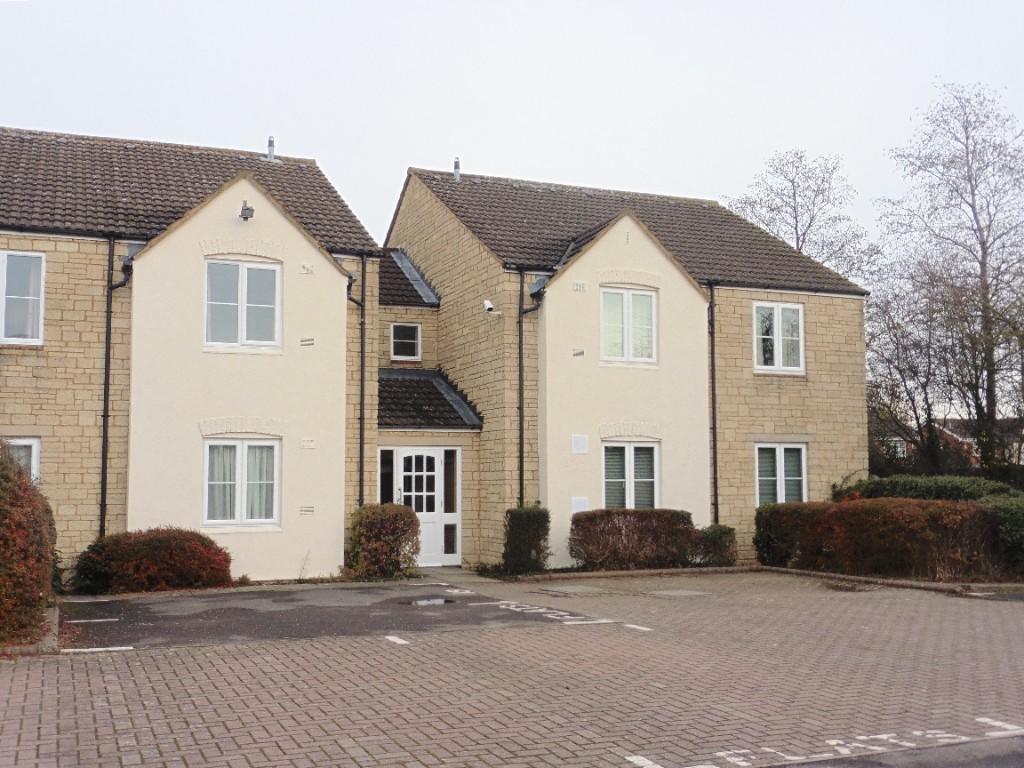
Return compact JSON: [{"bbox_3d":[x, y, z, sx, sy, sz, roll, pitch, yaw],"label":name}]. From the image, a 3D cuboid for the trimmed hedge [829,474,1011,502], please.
[{"bbox_3d":[7.097,2.336,17.462,3.000,1.500,1.300,-2,-5,23],"label":"trimmed hedge"}]

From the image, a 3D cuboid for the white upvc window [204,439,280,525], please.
[{"bbox_3d":[-3.988,1.457,14.904,1.101,1.283,0.100,2,-5,-22],"label":"white upvc window"}]

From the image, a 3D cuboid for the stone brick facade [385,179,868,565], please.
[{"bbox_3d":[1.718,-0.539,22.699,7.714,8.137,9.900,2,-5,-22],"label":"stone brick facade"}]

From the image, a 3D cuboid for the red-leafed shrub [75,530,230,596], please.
[{"bbox_3d":[-4.889,2.396,13.864,2.030,0.870,0.950,2,-5,-22],"label":"red-leafed shrub"}]

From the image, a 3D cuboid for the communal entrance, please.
[{"bbox_3d":[-1.584,2.134,17.493,1.494,2.056,0.150,2,-5,-22],"label":"communal entrance"}]

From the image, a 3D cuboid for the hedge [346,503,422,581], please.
[{"bbox_3d":[-1.975,2.426,15.738,1.020,1.100,0.950,2,-5,-22],"label":"hedge"}]

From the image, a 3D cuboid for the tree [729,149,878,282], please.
[{"bbox_3d":[9.578,-1.706,33.506,5.000,12.200,5.000,2,-5,-22],"label":"tree"}]

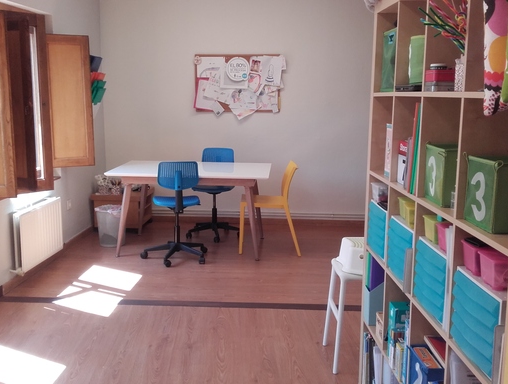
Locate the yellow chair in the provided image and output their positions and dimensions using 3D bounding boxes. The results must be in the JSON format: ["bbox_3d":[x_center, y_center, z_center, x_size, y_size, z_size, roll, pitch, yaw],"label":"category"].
[{"bbox_3d":[0.159,0.139,4.934,0.550,0.810,0.450,1,10,4],"label":"yellow chair"}]

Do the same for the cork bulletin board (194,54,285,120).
[{"bbox_3d":[-0.156,-1.131,5.643,0.910,0.620,0.025,1,10,3],"label":"cork bulletin board"}]

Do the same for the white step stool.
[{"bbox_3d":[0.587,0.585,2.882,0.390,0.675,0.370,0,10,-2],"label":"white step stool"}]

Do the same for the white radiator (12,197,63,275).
[{"bbox_3d":[-1.679,0.325,4.151,0.100,0.435,0.720,1,10,3],"label":"white radiator"}]

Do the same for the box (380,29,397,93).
[{"bbox_3d":[0.678,-0.520,2.125,0.270,0.240,0.250,0,10,-2],"label":"box"}]

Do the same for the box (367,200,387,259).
[{"bbox_3d":[0.675,0.160,2.229,0.330,0.220,0.275,0,10,-2],"label":"box"}]

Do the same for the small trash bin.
[{"bbox_3d":[-1.352,0.330,5.146,0.300,0.345,0.300,1,10,3],"label":"small trash bin"}]

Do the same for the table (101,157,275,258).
[{"bbox_3d":[-0.553,0.150,5.009,1.415,0.755,0.800,1,10,6],"label":"table"}]

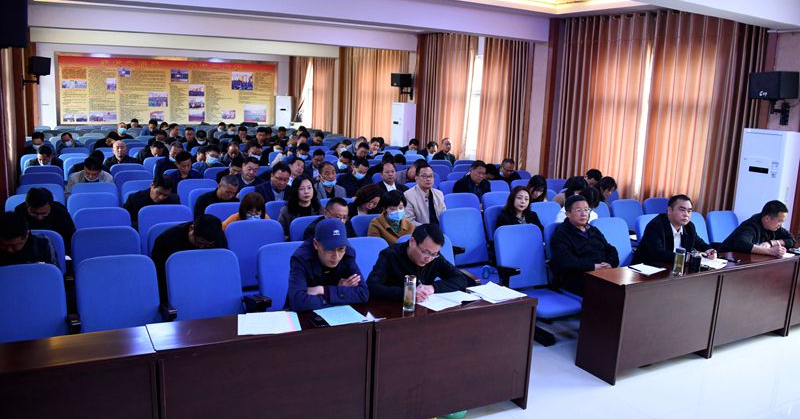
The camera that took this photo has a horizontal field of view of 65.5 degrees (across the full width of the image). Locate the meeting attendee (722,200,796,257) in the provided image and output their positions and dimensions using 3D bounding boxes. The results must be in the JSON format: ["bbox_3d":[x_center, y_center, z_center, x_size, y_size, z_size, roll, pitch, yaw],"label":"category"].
[{"bbox_3d":[3.394,0.493,5.995,0.700,1.230,0.800,-3,11,-28],"label":"meeting attendee"}]

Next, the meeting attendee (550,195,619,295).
[{"bbox_3d":[1.611,0.539,5.213,0.580,1.260,0.800,-3,11,-28],"label":"meeting attendee"}]

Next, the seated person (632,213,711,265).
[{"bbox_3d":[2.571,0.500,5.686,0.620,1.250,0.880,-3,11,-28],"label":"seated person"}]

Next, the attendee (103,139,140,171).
[{"bbox_3d":[-3.991,-0.345,9.025,0.550,1.270,0.780,-3,11,-28],"label":"attendee"}]

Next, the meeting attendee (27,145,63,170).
[{"bbox_3d":[-4.941,-0.281,8.700,0.540,1.271,0.750,-3,11,-28],"label":"meeting attendee"}]

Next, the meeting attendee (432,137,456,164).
[{"bbox_3d":[0.937,-0.661,11.843,0.540,1.373,0.750,-3,11,-28],"label":"meeting attendee"}]

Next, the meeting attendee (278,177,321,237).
[{"bbox_3d":[-0.850,0.340,5.837,0.500,1.250,0.780,-3,11,-28],"label":"meeting attendee"}]

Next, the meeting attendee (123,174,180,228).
[{"bbox_3d":[-2.533,0.269,6.382,0.580,1.250,0.780,-2,9,-29],"label":"meeting attendee"}]

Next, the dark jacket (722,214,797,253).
[{"bbox_3d":[3.405,0.301,5.951,0.680,0.600,0.650,-3,11,-28],"label":"dark jacket"}]

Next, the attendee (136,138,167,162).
[{"bbox_3d":[-4.028,-0.500,10.240,0.540,1.250,0.750,-3,11,-28],"label":"attendee"}]

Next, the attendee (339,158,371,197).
[{"bbox_3d":[-0.514,0.109,7.560,0.550,1.380,0.770,-2,9,-29],"label":"attendee"}]

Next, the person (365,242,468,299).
[{"bbox_3d":[0.101,0.663,4.423,0.680,1.180,0.820,-3,11,-27],"label":"person"}]

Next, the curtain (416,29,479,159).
[{"bbox_3d":[0.911,-2.016,13.416,0.220,3.440,2.100,-3,11,-28],"label":"curtain"}]

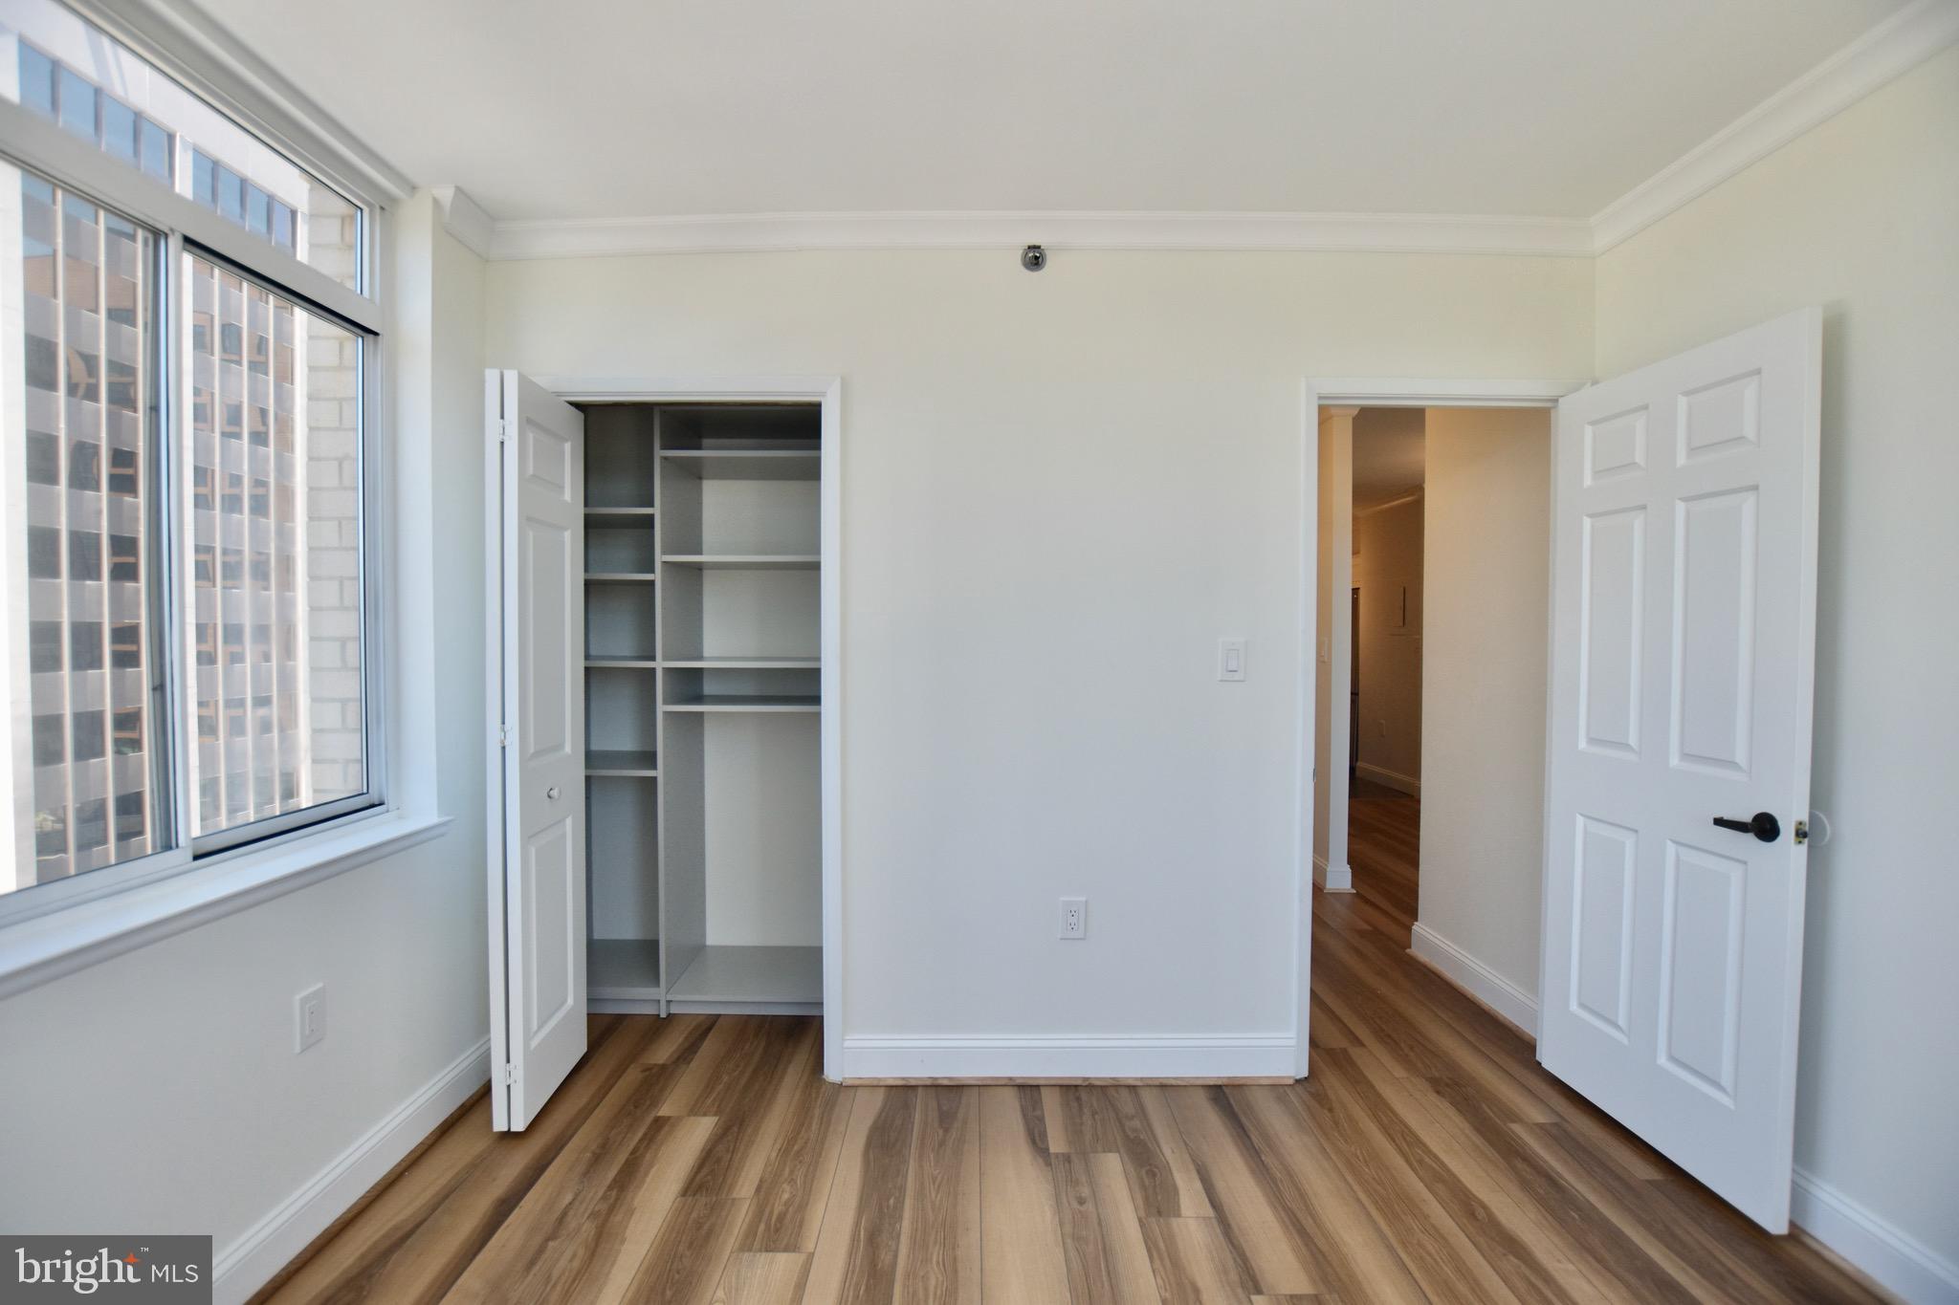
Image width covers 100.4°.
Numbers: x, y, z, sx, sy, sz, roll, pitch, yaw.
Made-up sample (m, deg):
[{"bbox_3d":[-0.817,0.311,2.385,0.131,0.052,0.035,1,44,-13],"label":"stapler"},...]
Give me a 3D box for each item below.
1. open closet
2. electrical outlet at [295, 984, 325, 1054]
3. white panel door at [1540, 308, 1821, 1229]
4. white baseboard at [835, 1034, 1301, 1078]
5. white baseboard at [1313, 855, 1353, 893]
[{"bbox_3d":[-0.890,0.259,2.725,0.880,2.040,1.080,0,1,0],"label":"open closet"},{"bbox_3d":[-1.460,0.802,1.789,0.010,0.125,0.078,0,1,0],"label":"electrical outlet"},{"bbox_3d":[1.752,0.262,2.107,0.038,2.030,0.710,0,1,-3],"label":"white panel door"},{"bbox_3d":[0.269,1.210,2.444,1.340,0.145,0.018,0,1,0],"label":"white baseboard"},{"bbox_3d":[1.916,1.196,4.429,0.145,0.135,0.190,0,1,0],"label":"white baseboard"}]

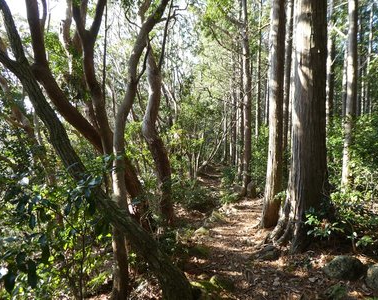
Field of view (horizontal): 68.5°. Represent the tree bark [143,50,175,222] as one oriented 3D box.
[{"bbox_3d":[-0.602,-0.277,5.300,0.580,3.380,0.480,0,3,0],"label":"tree bark"}]

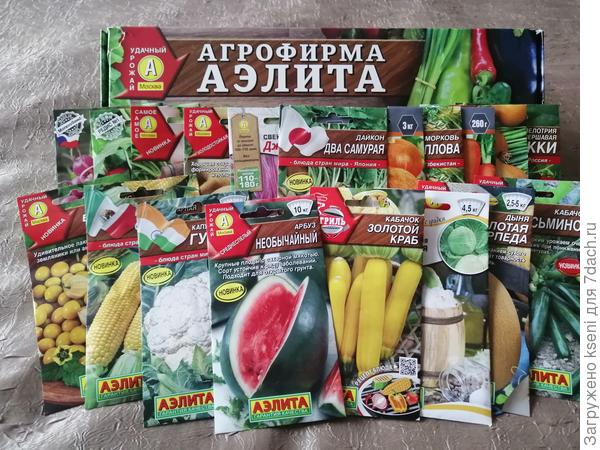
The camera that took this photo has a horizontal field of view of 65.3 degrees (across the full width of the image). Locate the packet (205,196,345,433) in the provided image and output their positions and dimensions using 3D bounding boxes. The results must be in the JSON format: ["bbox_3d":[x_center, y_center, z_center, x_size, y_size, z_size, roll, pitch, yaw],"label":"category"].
[{"bbox_3d":[-0.020,0.054,0.324,0.083,0.004,0.156,-4,69,-6],"label":"packet"}]

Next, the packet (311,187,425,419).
[{"bbox_3d":[0.043,0.051,0.327,0.083,0.004,0.156,3,80,7],"label":"packet"}]

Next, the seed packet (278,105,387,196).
[{"bbox_3d":[0.025,-0.015,0.353,0.083,0.004,0.156,1,82,1],"label":"seed packet"}]

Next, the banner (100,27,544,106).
[{"bbox_3d":[0.018,-0.128,0.392,0.361,0.068,0.020,0,0,0],"label":"banner"}]

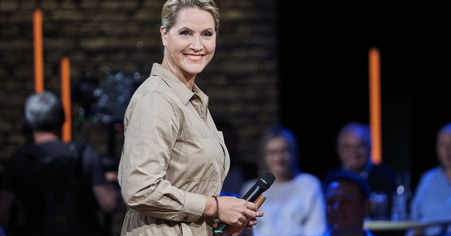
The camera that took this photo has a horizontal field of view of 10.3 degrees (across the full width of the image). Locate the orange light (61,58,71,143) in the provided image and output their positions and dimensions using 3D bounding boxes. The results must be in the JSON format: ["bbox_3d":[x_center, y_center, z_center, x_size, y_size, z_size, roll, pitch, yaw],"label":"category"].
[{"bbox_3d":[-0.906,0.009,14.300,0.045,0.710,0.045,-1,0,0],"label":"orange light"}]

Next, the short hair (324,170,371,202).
[{"bbox_3d":[0.475,0.269,9.750,0.168,0.138,0.200,-1,0,30],"label":"short hair"}]

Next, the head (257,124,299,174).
[{"bbox_3d":[0.241,0.146,11.600,0.185,0.230,0.220,-1,0,12],"label":"head"}]

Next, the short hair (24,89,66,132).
[{"bbox_3d":[-0.788,-0.026,10.900,0.172,0.182,0.200,-1,0,9],"label":"short hair"}]

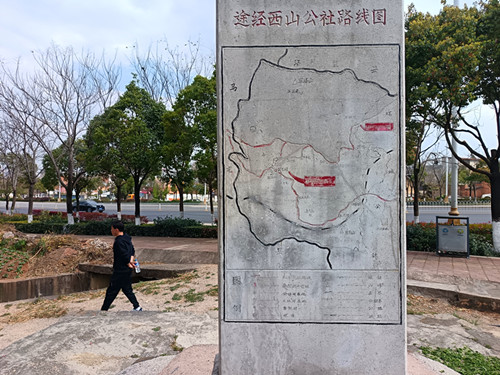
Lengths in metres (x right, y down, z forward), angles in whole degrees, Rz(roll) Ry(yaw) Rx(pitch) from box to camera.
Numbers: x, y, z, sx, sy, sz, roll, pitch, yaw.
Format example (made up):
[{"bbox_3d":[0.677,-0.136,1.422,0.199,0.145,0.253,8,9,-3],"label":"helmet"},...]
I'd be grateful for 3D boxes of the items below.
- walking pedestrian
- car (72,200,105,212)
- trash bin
[{"bbox_3d":[-2.320,1.435,6.330,0.760,1.660,0.500,0,0,-3],"label":"walking pedestrian"},{"bbox_3d":[-20.950,2.470,44.800,4.620,1.500,1.810,-1,0,24],"label":"car"},{"bbox_3d":[5.270,1.285,9.020,0.730,1.030,0.360,-1,0,29],"label":"trash bin"}]

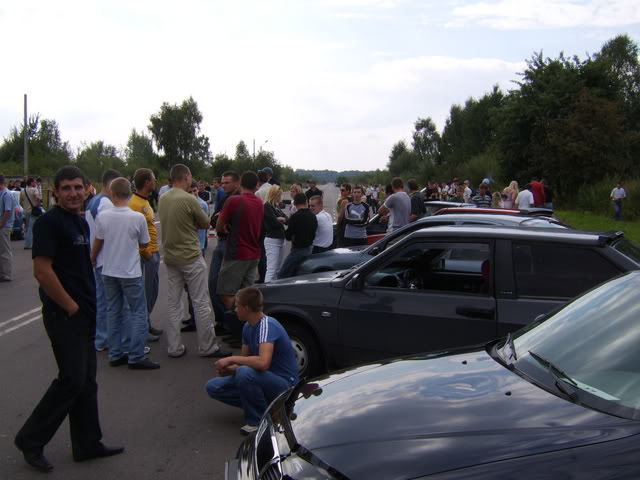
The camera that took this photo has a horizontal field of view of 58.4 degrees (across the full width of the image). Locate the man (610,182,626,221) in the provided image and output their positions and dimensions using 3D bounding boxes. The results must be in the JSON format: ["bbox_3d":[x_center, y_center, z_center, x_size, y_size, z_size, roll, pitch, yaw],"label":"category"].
[{"bbox_3d":[14.349,-1.850,27.549,0.620,1.780,0.360,2,6,23],"label":"man"}]

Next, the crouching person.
[{"bbox_3d":[-0.474,0.814,4.026,0.740,0.970,0.560,-3,6,-25],"label":"crouching person"}]

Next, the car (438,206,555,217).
[{"bbox_3d":[2.360,0.107,9.629,4.000,1.390,1.660,2,6,8],"label":"car"}]

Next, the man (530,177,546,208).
[{"bbox_3d":[6.204,-0.906,16.390,0.500,1.780,0.380,2,6,8],"label":"man"}]

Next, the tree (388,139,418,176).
[{"bbox_3d":[17.637,-15.706,121.053,6.400,11.500,6.000,0,5,0],"label":"tree"}]

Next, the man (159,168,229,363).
[{"bbox_3d":[-1.227,0.202,5.570,0.580,1.830,0.480,4,7,30],"label":"man"}]

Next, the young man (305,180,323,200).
[{"bbox_3d":[-0.181,-0.747,16.002,0.520,1.790,0.340,1,6,14],"label":"young man"}]

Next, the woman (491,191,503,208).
[{"bbox_3d":[3.933,-0.316,12.877,0.460,1.520,0.340,1,6,0],"label":"woman"}]

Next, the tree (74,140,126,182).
[{"bbox_3d":[-21.195,-6.763,55.283,4.800,5.600,4.600,1,6,0],"label":"tree"}]

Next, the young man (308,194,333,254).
[{"bbox_3d":[0.003,0.113,8.323,0.500,1.520,0.520,6,8,41],"label":"young man"}]

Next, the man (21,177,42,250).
[{"bbox_3d":[-7.036,-0.669,13.913,0.520,1.700,0.400,5,7,33],"label":"man"}]

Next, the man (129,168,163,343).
[{"bbox_3d":[-1.857,0.160,6.083,0.400,1.790,0.520,0,6,-12],"label":"man"}]

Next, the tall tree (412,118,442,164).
[{"bbox_3d":[19.879,-15.862,106.974,5.800,14.500,5.500,0,5,0],"label":"tall tree"}]

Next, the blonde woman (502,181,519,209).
[{"bbox_3d":[5.408,-0.842,16.385,0.460,1.680,0.360,1,6,5],"label":"blonde woman"}]

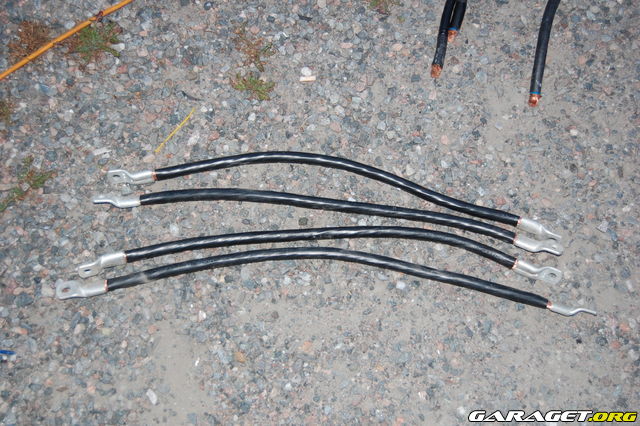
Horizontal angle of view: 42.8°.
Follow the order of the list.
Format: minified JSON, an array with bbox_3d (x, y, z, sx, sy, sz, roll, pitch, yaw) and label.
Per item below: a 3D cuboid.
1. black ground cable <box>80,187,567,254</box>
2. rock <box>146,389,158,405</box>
[{"bbox_3d":[0.009,0.001,1.129,0.649,0.019,0.051,6,64,3],"label":"black ground cable"},{"bbox_3d":[-0.210,0.230,1.024,0.012,0.009,0.021,-23,66,-11],"label":"rock"}]

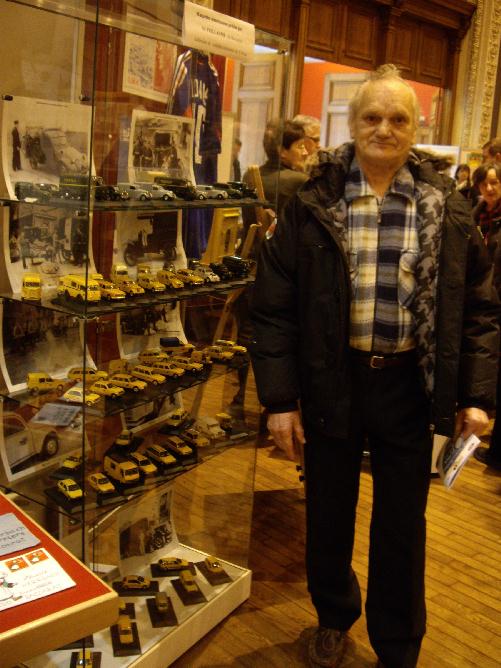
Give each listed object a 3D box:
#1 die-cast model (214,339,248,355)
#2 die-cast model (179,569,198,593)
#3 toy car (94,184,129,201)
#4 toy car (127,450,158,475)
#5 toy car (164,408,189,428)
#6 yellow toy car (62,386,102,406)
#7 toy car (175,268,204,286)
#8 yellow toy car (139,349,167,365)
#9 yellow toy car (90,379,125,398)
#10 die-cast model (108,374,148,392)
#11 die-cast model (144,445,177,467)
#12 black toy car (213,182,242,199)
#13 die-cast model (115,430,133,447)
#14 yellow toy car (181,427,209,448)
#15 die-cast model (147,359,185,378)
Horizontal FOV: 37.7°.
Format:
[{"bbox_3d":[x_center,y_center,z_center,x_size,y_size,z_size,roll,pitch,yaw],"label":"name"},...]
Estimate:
[{"bbox_3d":[-0.059,0.037,2.250,0.092,0.033,0.038,13,17,33],"label":"die-cast model"},{"bbox_3d":[-0.194,0.771,2.293,0.036,0.036,0.086,-1,14,-22],"label":"die-cast model"},{"bbox_3d":[-0.316,-0.316,1.642,0.090,0.036,0.037,12,15,30],"label":"toy car"},{"bbox_3d":[-0.282,0.338,1.921,0.036,0.035,0.087,-6,16,-36],"label":"toy car"},{"bbox_3d":[-0.227,0.263,2.322,0.037,0.033,0.086,8,14,15],"label":"toy car"},{"bbox_3d":[-0.401,0.149,1.756,0.083,0.032,0.037,9,14,16],"label":"yellow toy car"},{"bbox_3d":[-0.158,-0.149,1.928,0.036,0.034,0.089,-5,16,-35],"label":"toy car"},{"bbox_3d":[-0.291,0.060,2.195,0.090,0.034,0.037,4,13,-1],"label":"yellow toy car"},{"bbox_3d":[-0.354,0.135,1.830,0.085,0.032,0.037,10,15,23],"label":"yellow toy car"},{"bbox_3d":[-0.321,0.122,1.922,0.097,0.033,0.037,12,15,29],"label":"die-cast model"},{"bbox_3d":[-0.246,0.331,2.035,0.039,0.033,0.096,-7,18,-41],"label":"die-cast model"},{"bbox_3d":[-0.070,-0.420,2.160,0.090,0.040,0.038,10,14,23],"label":"black toy car"},{"bbox_3d":[-0.361,0.297,2.140,0.037,0.033,0.083,6,14,6],"label":"die-cast model"},{"bbox_3d":[-0.161,0.305,2.172,0.038,0.033,0.092,-8,19,-42],"label":"yellow toy car"},{"bbox_3d":[-0.227,0.095,2.030,0.101,0.034,0.039,11,15,25],"label":"die-cast model"}]

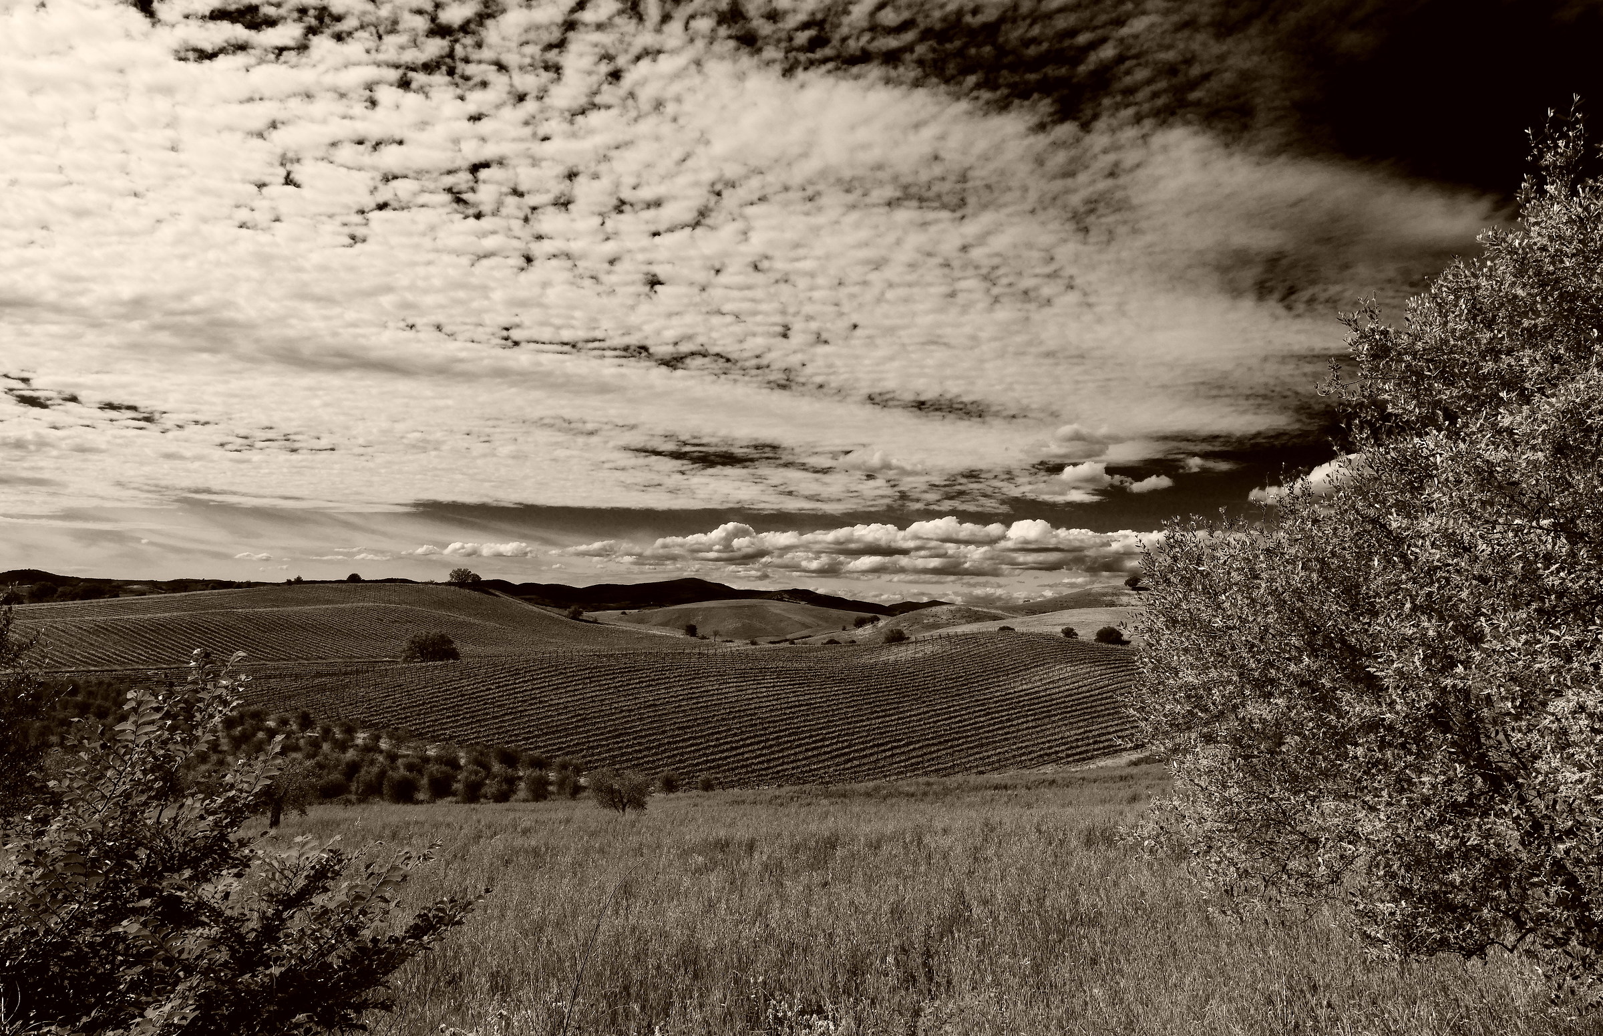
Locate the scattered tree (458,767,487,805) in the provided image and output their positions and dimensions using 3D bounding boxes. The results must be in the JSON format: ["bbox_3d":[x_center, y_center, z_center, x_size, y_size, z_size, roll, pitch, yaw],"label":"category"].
[{"bbox_3d":[-25.170,20.430,75.000,2.300,2.880,2.230,0,-4,0],"label":"scattered tree"}]

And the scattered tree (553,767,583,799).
[{"bbox_3d":[-18.600,21.250,78.000,2.390,2.790,2.320,0,-4,0],"label":"scattered tree"}]

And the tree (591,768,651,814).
[{"bbox_3d":[-11.120,16.730,60.000,3.760,2.920,3.650,0,-4,0],"label":"tree"}]

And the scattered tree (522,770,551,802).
[{"bbox_3d":[-20.600,20.800,76.000,2.230,2.530,2.170,0,-4,0],"label":"scattered tree"}]

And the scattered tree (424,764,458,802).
[{"bbox_3d":[-27.570,20.240,75.000,2.490,2.880,2.420,0,-4,0],"label":"scattered tree"}]

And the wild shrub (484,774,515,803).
[{"bbox_3d":[-22.850,20.250,74.000,2.460,2.650,2.390,0,-4,0],"label":"wild shrub"}]

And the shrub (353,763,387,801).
[{"bbox_3d":[-33.030,20.190,75.000,2.680,2.970,2.600,0,-4,0],"label":"shrub"}]

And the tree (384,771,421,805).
[{"bbox_3d":[-29.770,20.070,73.000,2.890,2.610,2.810,0,-4,0],"label":"tree"}]

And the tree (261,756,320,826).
[{"bbox_3d":[-24.520,13.070,47.000,2.820,3.550,2.740,0,-4,0],"label":"tree"}]

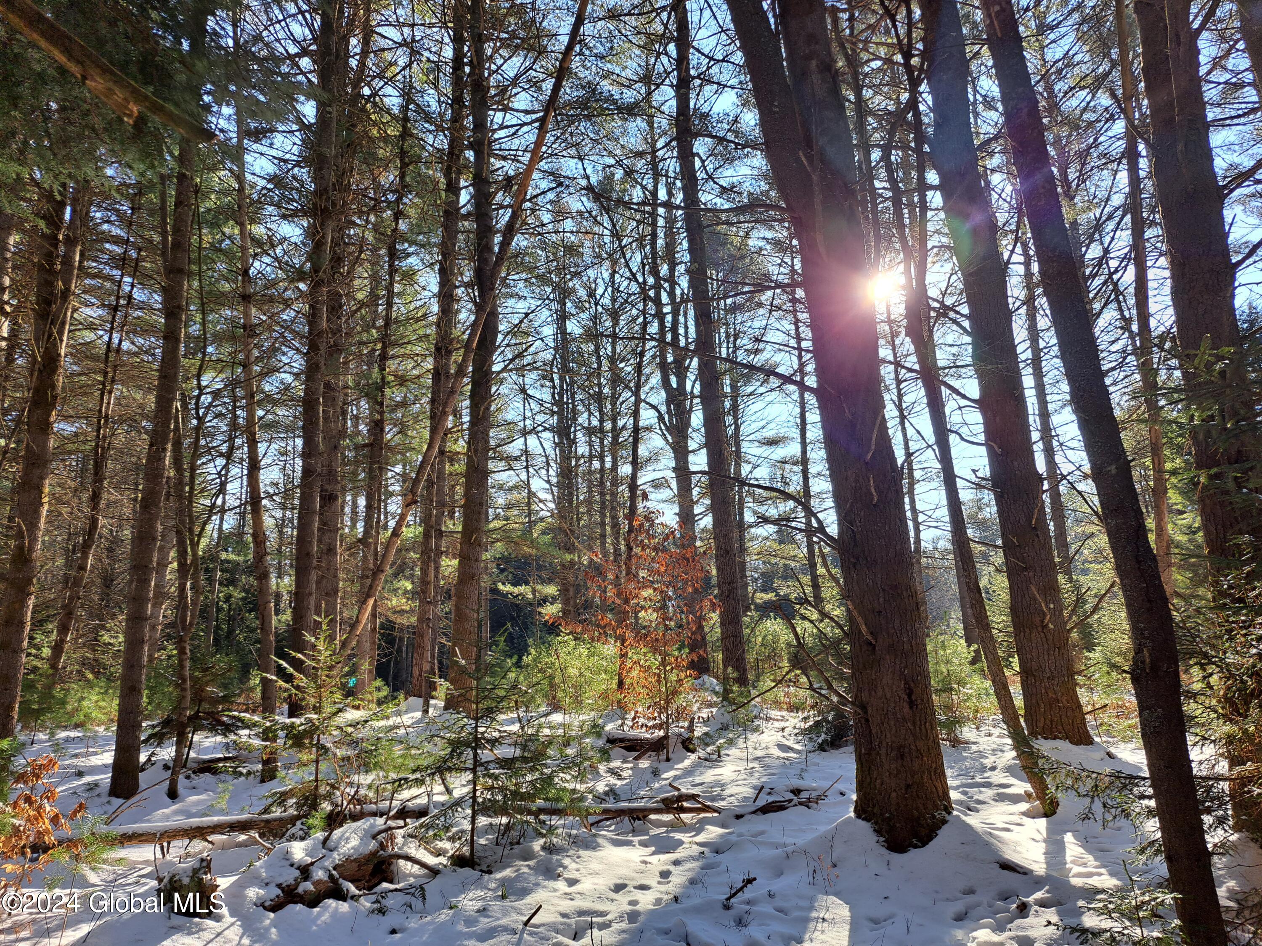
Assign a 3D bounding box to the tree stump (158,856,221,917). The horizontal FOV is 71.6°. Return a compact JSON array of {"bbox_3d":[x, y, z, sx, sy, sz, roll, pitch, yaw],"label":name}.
[{"bbox_3d":[-2.434,2.277,4.817,0.310,0.330,0.300,-1,-11,0],"label":"tree stump"}]

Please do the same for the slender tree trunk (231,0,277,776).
[{"bbox_3d":[-4.206,-1.244,9.709,0.240,8.882,0.240,-7,-11,-1],"label":"slender tree trunk"}]

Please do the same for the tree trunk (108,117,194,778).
[{"bbox_3d":[-4.637,-0.318,8.587,0.280,6.646,0.280,-1,-11,0],"label":"tree trunk"}]

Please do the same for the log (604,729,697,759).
[{"bbox_3d":[0.246,3.294,10.650,1.148,0.330,0.450,-7,-12,28],"label":"log"}]

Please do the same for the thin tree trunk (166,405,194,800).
[{"bbox_3d":[-4.217,1.131,8.166,0.170,3.657,0.150,-5,-11,-1],"label":"thin tree trunk"}]

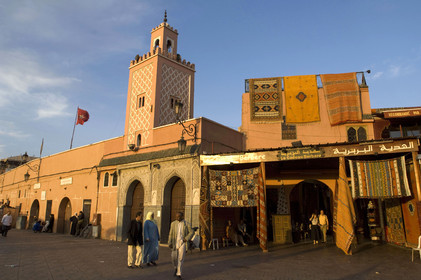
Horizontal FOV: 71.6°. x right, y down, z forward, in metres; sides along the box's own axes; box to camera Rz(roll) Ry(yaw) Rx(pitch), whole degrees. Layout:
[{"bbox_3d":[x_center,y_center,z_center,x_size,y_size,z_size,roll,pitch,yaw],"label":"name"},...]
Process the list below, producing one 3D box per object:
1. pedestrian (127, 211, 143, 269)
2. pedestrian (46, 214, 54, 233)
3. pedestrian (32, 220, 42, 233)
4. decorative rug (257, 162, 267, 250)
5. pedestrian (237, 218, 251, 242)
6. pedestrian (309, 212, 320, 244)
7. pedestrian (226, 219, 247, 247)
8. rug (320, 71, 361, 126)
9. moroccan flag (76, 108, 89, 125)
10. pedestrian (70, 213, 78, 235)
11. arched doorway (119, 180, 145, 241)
[{"bbox_3d":[-2.373,3.190,9.409,0.500,1.710,0.350,12,-18,-40],"label":"pedestrian"},{"bbox_3d":[-13.668,7.161,25.115,0.450,1.580,0.500,7,-15,-25],"label":"pedestrian"},{"bbox_3d":[-14.300,7.160,24.195,0.650,0.970,0.550,-4,-14,17],"label":"pedestrian"},{"bbox_3d":[2.350,2.949,13.125,0.420,3.750,0.320,-4,-14,17],"label":"decorative rug"},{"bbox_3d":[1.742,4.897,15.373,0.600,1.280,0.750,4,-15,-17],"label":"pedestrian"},{"bbox_3d":[5.700,4.823,16.066,0.550,1.680,0.400,-3,-14,14],"label":"pedestrian"},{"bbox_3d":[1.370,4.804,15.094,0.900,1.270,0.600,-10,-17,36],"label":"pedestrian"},{"bbox_3d":[7.723,-2.431,17.168,2.050,3.200,0.150,-2,-14,8],"label":"rug"},{"bbox_3d":[-11.775,-2.165,26.914,1.150,1.500,0.400,1,-14,-6],"label":"moroccan flag"},{"bbox_3d":[-10.458,6.481,22.501,0.450,1.640,0.520,-8,-16,29],"label":"pedestrian"},{"bbox_3d":[-4.275,4.127,17.015,2.100,3.480,0.450,-11,-17,37],"label":"arched doorway"}]

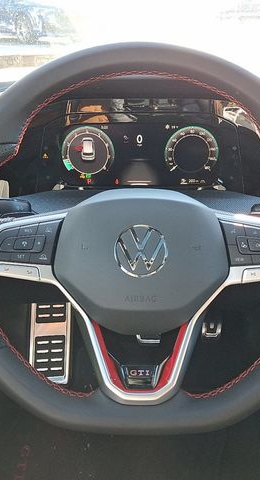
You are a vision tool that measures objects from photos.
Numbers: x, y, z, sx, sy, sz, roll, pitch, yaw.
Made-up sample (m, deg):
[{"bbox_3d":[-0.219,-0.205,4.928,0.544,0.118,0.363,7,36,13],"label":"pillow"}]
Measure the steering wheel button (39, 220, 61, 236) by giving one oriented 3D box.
[{"bbox_3d":[-0.074,-0.010,0.426,0.020,0.013,0.006,-5,0,0],"label":"steering wheel button"}]

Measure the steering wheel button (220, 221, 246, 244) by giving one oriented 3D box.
[{"bbox_3d":[0.096,-0.006,0.429,0.022,0.019,0.006,3,2,0],"label":"steering wheel button"}]

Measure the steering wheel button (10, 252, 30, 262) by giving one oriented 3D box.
[{"bbox_3d":[-0.101,0.016,0.426,0.018,0.009,0.006,3,0,0],"label":"steering wheel button"}]

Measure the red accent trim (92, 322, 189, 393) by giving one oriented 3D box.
[{"bbox_3d":[0.010,0.108,0.428,0.089,0.066,0.018,0,0,0],"label":"red accent trim"}]

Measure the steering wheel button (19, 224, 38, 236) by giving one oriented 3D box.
[{"bbox_3d":[-0.093,-0.009,0.426,0.018,0.011,0.006,-6,0,0],"label":"steering wheel button"}]

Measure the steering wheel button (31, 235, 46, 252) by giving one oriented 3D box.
[{"bbox_3d":[-0.084,0.004,0.429,0.014,0.017,0.006,0,2,0],"label":"steering wheel button"}]

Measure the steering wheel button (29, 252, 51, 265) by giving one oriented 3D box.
[{"bbox_3d":[-0.082,0.017,0.426,0.020,0.010,0.006,3,0,0],"label":"steering wheel button"}]

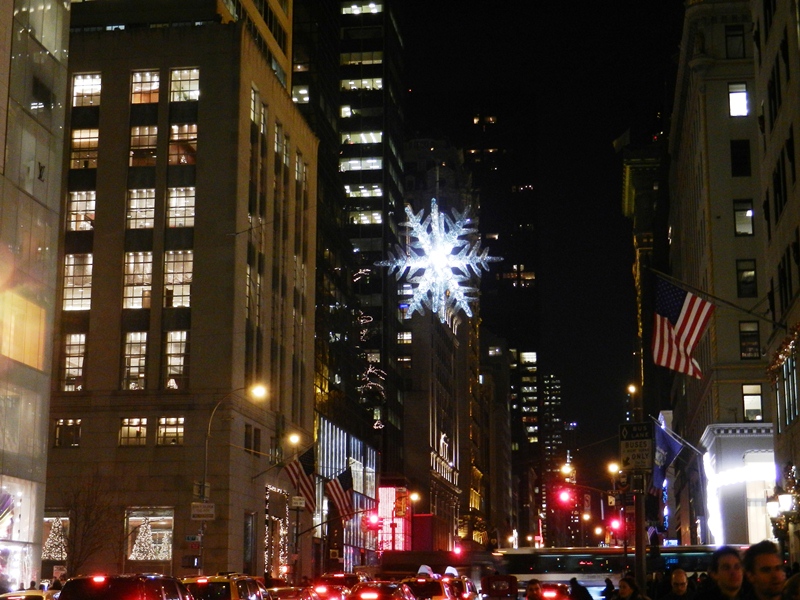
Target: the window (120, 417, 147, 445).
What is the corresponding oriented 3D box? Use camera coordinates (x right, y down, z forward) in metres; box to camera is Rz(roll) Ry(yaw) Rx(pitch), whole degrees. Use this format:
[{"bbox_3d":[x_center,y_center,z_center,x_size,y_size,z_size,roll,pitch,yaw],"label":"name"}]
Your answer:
[{"bbox_3d":[-17.544,8.657,91.386,1.783,1.829,0.250,-2,-12,8],"label":"window"}]

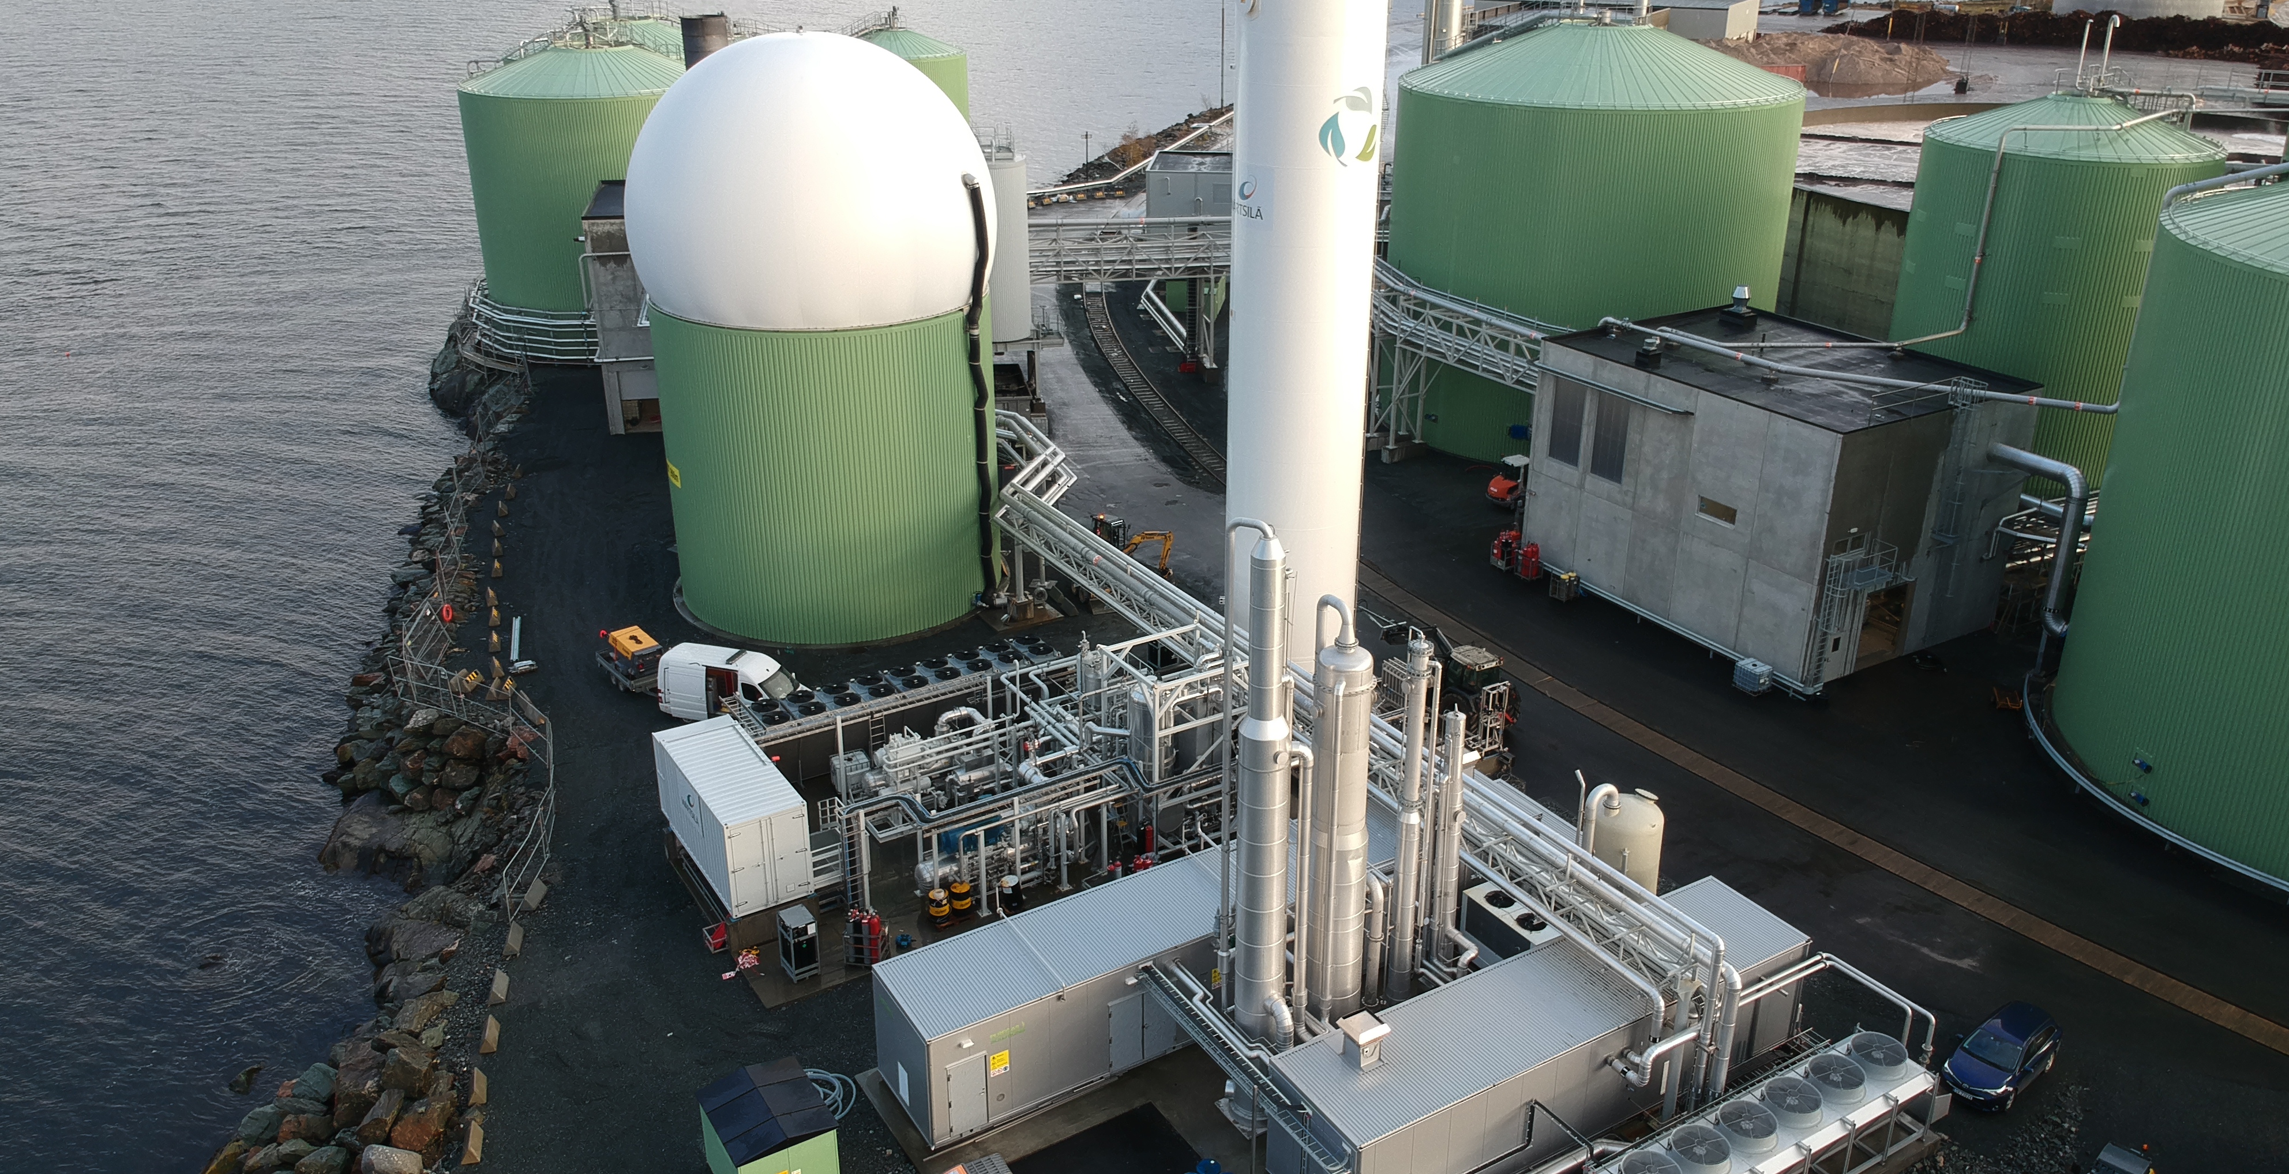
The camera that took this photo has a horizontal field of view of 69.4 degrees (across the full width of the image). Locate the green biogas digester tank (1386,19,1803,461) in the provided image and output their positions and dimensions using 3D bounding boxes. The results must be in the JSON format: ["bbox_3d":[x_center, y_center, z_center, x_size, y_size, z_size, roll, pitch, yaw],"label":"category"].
[{"bbox_3d":[23.932,-19.558,90.074,20.800,21.200,20.800,0,23,0],"label":"green biogas digester tank"}]

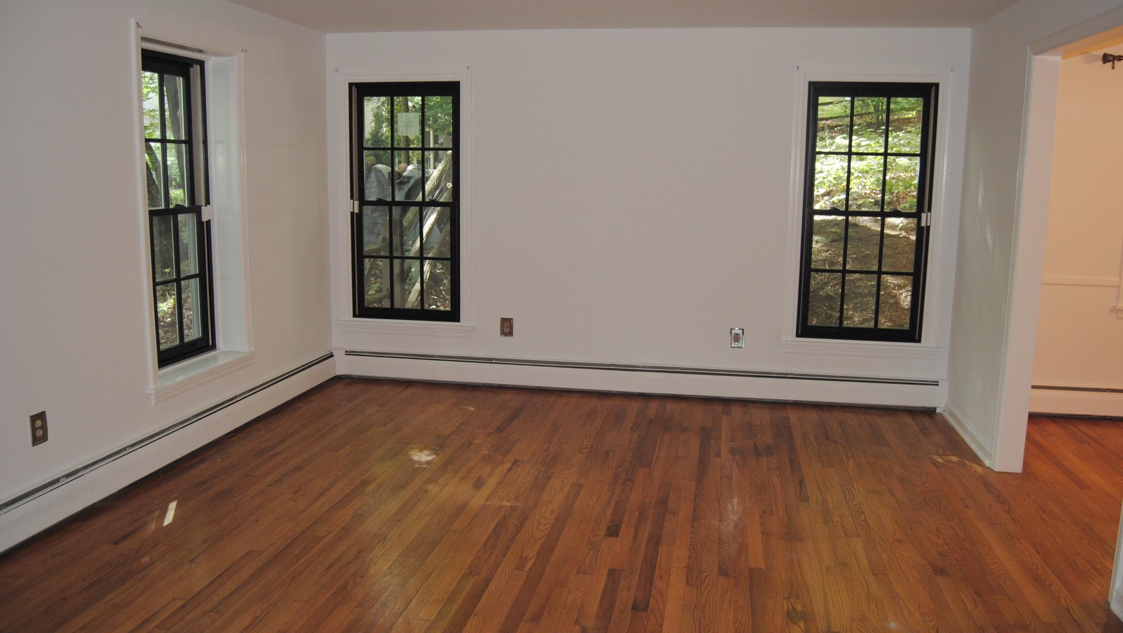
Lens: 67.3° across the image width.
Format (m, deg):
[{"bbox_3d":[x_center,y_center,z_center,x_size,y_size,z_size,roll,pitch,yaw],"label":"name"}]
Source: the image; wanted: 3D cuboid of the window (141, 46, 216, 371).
[{"bbox_3d":[-2.077,-0.543,4.355,0.090,1.614,0.780,2,10,10],"label":"window"}]

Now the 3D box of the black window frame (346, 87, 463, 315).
[{"bbox_3d":[-1.058,-0.777,5.787,0.789,1.613,0.090,2,10,10],"label":"black window frame"}]

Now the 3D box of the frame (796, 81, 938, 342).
[{"bbox_3d":[1.898,-0.641,5.272,0.774,1.605,0.090,2,10,10],"label":"frame"}]

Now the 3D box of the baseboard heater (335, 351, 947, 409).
[{"bbox_3d":[0.391,0.418,5.632,4.073,0.198,0.070,2,10,10],"label":"baseboard heater"}]

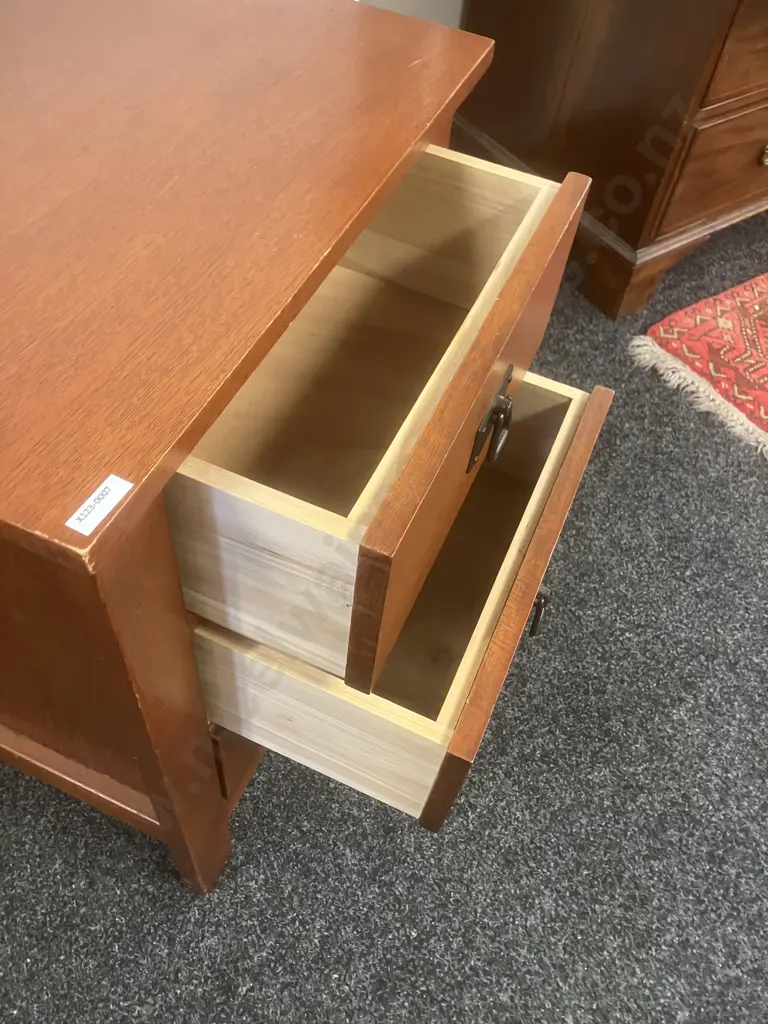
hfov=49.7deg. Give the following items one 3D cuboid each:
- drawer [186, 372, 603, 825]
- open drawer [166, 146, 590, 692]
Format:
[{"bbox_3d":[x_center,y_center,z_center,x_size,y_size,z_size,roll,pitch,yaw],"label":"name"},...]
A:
[{"bbox_3d":[-0.040,0.009,0.760,0.370,0.166,0.384,22,55,10],"label":"drawer"},{"bbox_3d":[-0.095,-0.135,0.618,0.370,0.164,0.384,22,55,10],"label":"open drawer"}]

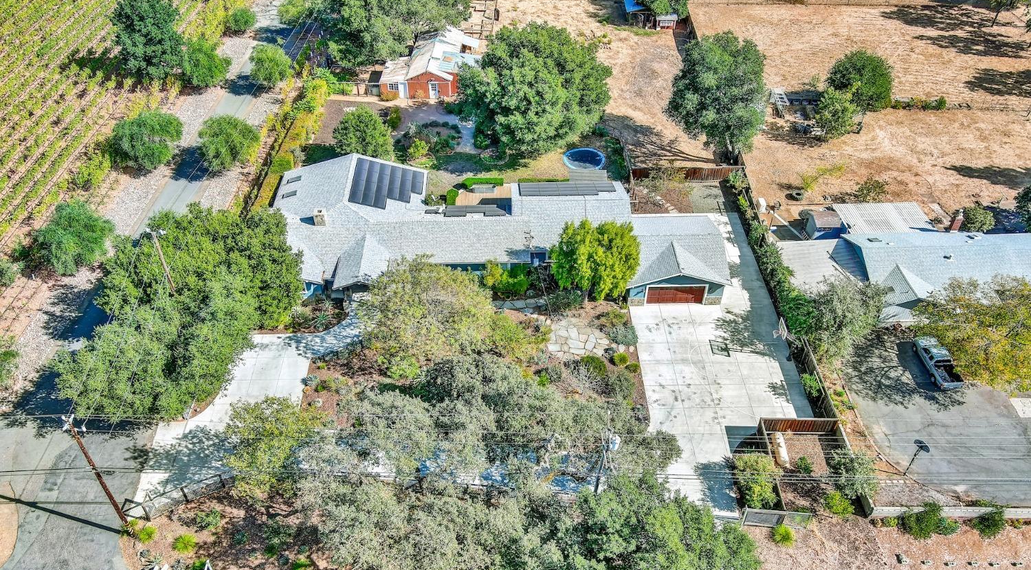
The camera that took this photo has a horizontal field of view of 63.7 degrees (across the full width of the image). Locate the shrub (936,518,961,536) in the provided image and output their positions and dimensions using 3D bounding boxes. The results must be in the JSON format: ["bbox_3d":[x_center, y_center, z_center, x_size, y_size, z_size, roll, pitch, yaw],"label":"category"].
[{"bbox_3d":[28.617,15.963,54.948,1.420,0.950,1.420,-1,42,-1],"label":"shrub"}]

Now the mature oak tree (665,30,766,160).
[{"bbox_3d":[20.350,-19.125,84.681,9.800,13.600,9.700,0,43,-3],"label":"mature oak tree"}]

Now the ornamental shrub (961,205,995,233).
[{"bbox_3d":[43.686,-6.139,78.355,2.900,2.700,2.900,-1,42,-1],"label":"ornamental shrub"}]

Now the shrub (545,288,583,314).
[{"bbox_3d":[4.186,1.328,70.754,2.790,1.700,2.790,-1,42,-1],"label":"shrub"}]

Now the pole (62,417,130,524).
[{"bbox_3d":[-25.228,11.635,50.544,1.300,11.300,0.800,-1,42,-1],"label":"pole"}]

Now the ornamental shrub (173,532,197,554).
[{"bbox_3d":[-21.404,16.762,53.832,1.500,1.050,1.450,0,43,-3],"label":"ornamental shrub"}]

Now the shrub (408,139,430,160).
[{"bbox_3d":[-10.088,-14.172,86.687,2.250,2.100,2.250,0,43,-3],"label":"shrub"}]

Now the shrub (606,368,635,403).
[{"bbox_3d":[7.927,7.652,63.382,2.550,2.100,2.550,-1,42,-1],"label":"shrub"}]

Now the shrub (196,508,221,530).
[{"bbox_3d":[-20.081,15.267,54.238,1.600,1.050,1.400,-1,42,-1],"label":"shrub"}]

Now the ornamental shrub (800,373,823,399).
[{"bbox_3d":[22.333,7.707,62.743,1.500,1.550,1.850,-1,42,-1],"label":"ornamental shrub"}]

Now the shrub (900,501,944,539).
[{"bbox_3d":[26.749,15.472,54.635,2.370,2.100,2.370,-1,42,-1],"label":"shrub"}]

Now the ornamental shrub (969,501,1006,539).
[{"bbox_3d":[31.775,15.842,55.925,1.950,2.200,2.000,0,43,-3],"label":"ornamental shrub"}]

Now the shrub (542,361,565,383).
[{"bbox_3d":[2.890,6.609,64.023,1.600,1.100,1.550,-1,42,-1],"label":"shrub"}]

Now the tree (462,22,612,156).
[{"bbox_3d":[2.068,-21.347,87.378,16.300,11.000,16.000,-1,42,-1],"label":"tree"}]

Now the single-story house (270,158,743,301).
[{"bbox_3d":[-2.294,-5.402,75.956,40.700,4.800,17.390,-1,42,-1],"label":"single-story house"}]

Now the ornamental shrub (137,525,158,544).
[{"bbox_3d":[-24.040,16.304,54.300,1.250,0.950,1.200,0,43,-3],"label":"ornamental shrub"}]

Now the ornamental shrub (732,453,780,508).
[{"bbox_3d":[16.223,13.060,55.628,2.900,3.100,3.500,-1,42,-1],"label":"ornamental shrub"}]

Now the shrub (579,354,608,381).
[{"bbox_3d":[6.027,6.434,65.081,2.360,1.650,2.360,-1,42,-1],"label":"shrub"}]

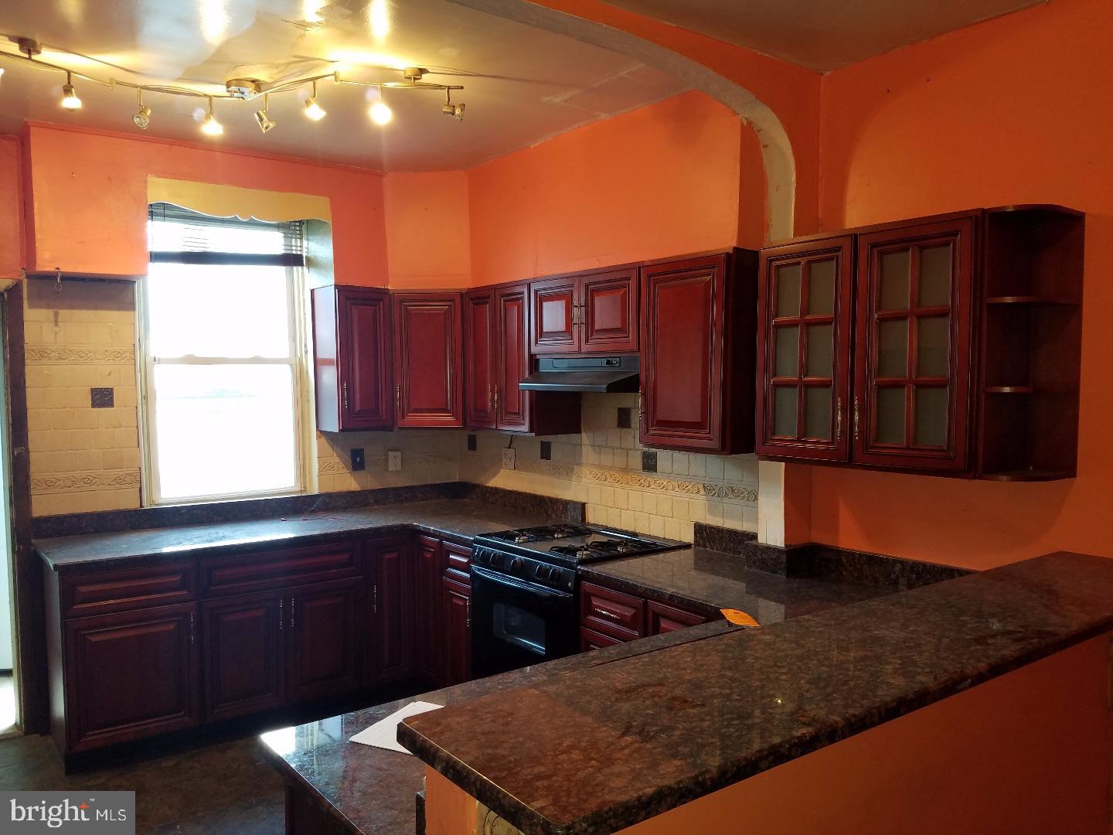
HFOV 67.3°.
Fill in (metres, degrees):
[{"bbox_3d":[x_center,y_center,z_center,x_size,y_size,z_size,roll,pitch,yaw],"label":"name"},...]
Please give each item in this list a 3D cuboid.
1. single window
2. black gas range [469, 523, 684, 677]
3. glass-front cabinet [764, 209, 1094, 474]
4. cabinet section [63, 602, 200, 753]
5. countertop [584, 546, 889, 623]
[{"bbox_3d":[-1.761,-0.326,4.474,0.870,1.530,0.100,-2,4,-38],"label":"single window"},{"bbox_3d":[0.105,1.007,3.802,0.695,0.920,0.756,-2,4,-38],"label":"black gas range"},{"bbox_3d":[1.150,-0.223,2.765,0.337,0.774,0.930,-2,4,-38],"label":"glass-front cabinet"},{"bbox_3d":[-1.967,1.089,3.797,0.513,0.549,0.560,-2,3,-37],"label":"cabinet section"},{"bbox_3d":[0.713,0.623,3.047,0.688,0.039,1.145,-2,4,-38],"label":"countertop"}]

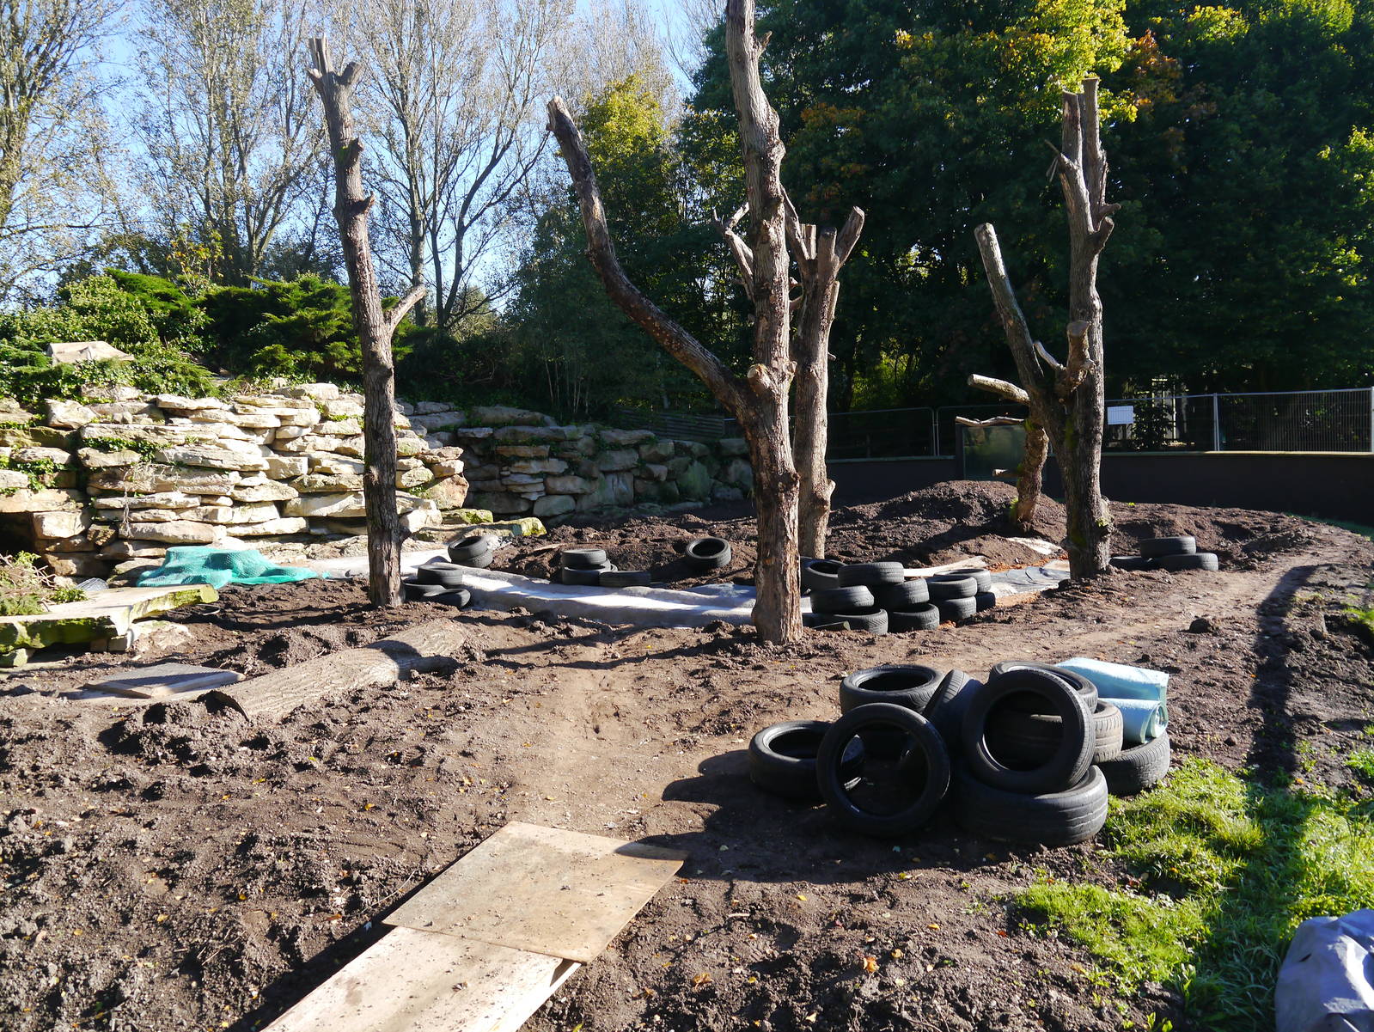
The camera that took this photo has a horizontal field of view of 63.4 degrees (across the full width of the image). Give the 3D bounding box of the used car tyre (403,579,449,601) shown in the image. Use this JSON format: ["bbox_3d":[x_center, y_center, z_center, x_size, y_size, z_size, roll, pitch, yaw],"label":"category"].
[{"bbox_3d":[-3.549,1.036,15.100,0.630,0.200,0.630,4,5,0],"label":"used car tyre"}]

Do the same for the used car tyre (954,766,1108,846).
[{"bbox_3d":[1.523,1.252,4.930,0.655,0.215,0.655,-3,8,0],"label":"used car tyre"}]

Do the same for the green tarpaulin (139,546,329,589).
[{"bbox_3d":[-6.093,0.701,14.800,2.350,0.400,1.200,-4,6,-6],"label":"green tarpaulin"}]

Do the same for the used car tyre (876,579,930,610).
[{"bbox_3d":[2.059,0.767,10.800,0.595,0.200,0.595,-7,0,0],"label":"used car tyre"}]

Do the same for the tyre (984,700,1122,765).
[{"bbox_3d":[1.767,1.035,5.330,0.625,0.215,0.625,2,5,0],"label":"tyre"}]

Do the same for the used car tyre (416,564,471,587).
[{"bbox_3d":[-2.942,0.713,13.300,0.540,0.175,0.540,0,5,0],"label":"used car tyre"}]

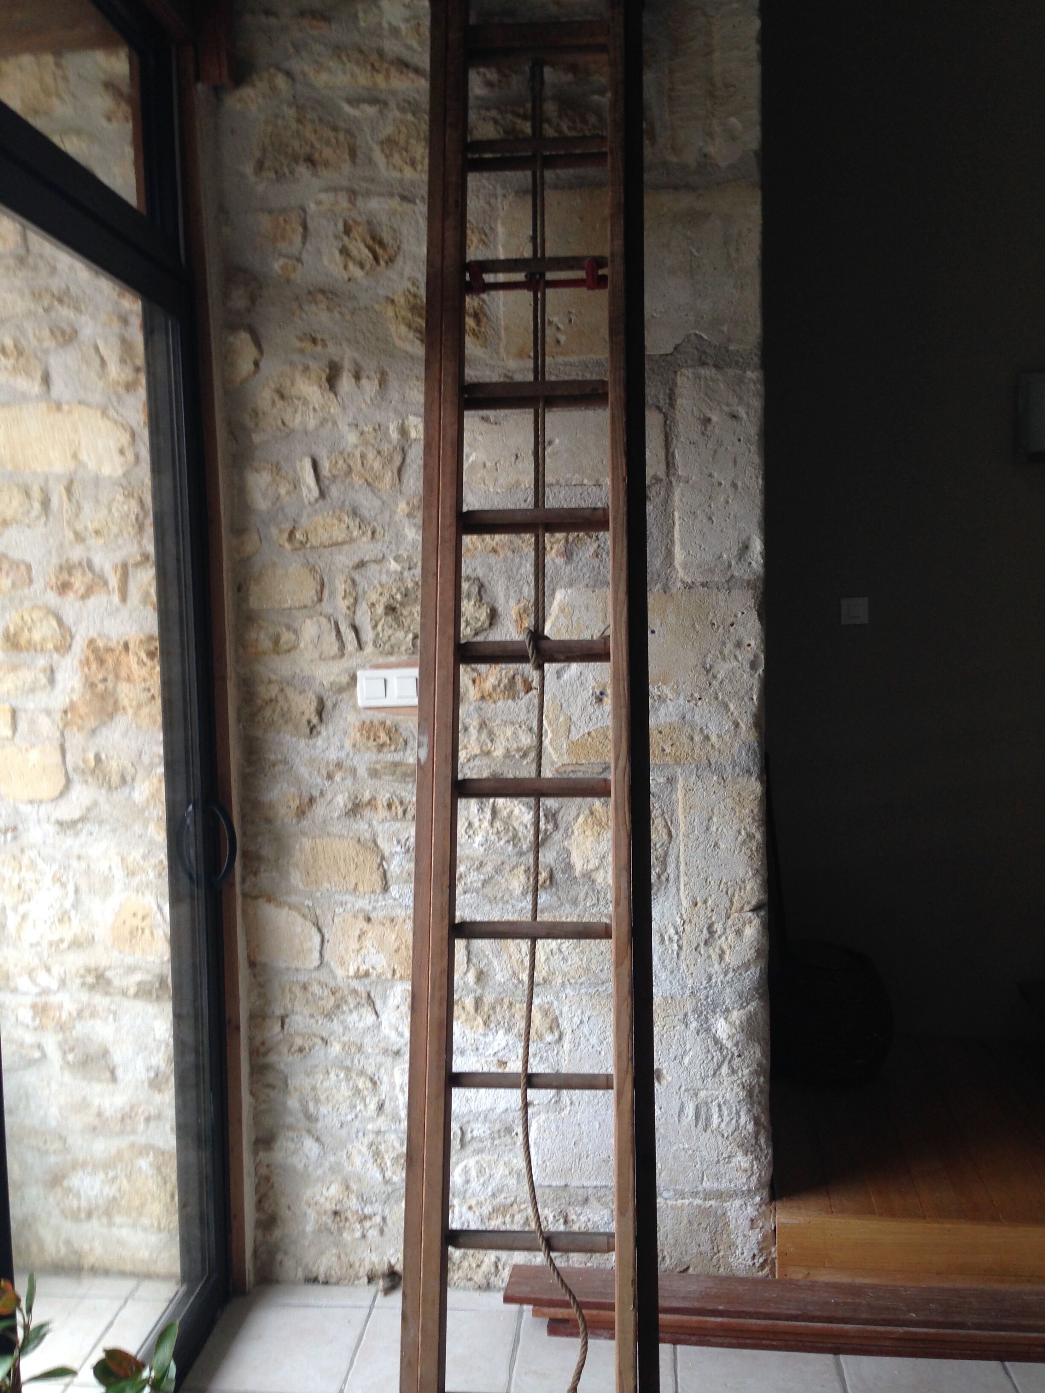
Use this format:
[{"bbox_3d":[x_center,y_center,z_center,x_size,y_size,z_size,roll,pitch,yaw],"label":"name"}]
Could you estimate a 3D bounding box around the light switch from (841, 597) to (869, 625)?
[{"bbox_3d":[0.993,-0.256,3.970,0.080,0.080,0.012,-1,4,8],"label":"light switch"}]

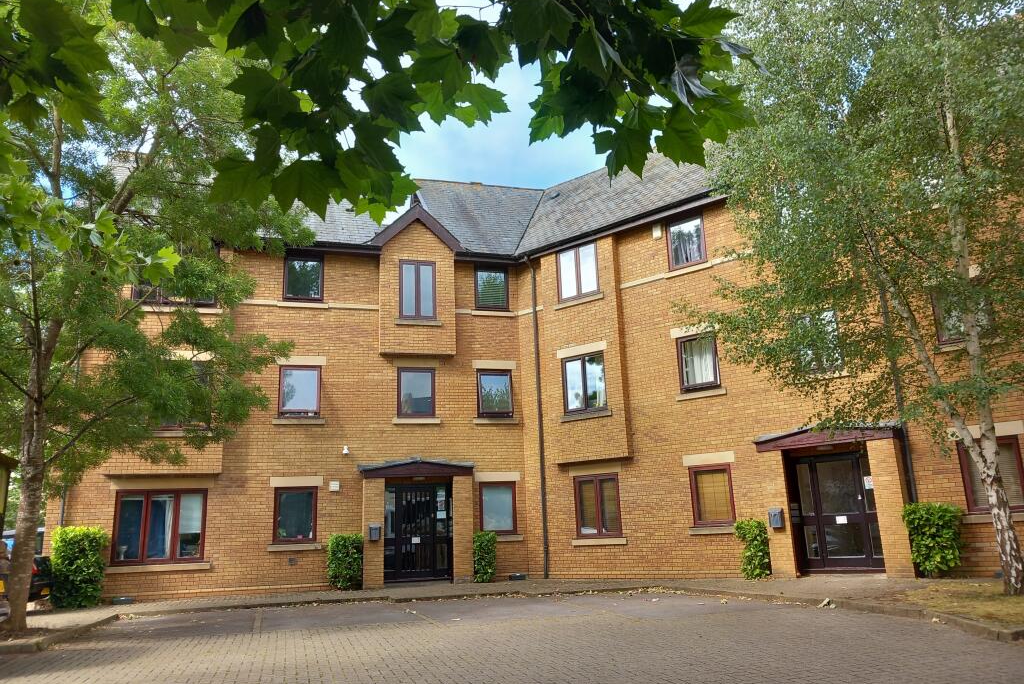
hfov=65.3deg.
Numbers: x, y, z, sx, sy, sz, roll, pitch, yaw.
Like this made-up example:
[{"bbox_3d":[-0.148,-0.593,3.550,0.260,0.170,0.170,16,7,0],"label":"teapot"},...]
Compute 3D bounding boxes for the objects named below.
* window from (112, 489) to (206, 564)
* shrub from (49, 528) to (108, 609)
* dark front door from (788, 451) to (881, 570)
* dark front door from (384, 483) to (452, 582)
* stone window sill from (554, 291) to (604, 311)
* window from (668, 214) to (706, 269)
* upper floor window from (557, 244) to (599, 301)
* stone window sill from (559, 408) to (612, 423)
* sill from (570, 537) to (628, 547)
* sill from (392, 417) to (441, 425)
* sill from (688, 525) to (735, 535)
[{"bbox_3d":[-7.275,3.819,16.552,1.770,1.486,0.110,2,-14,-17],"label":"window"},{"bbox_3d":[-8.505,4.412,15.633,0.880,1.550,0.600,2,-15,-14],"label":"shrub"},{"bbox_3d":[5.808,3.004,14.105,1.460,2.060,0.130,-13,-18,38],"label":"dark front door"},{"bbox_3d":[-2.140,4.250,17.823,1.500,2.090,0.120,2,-15,-14],"label":"dark front door"},{"bbox_3d":[1.575,-0.908,18.272,1.353,0.132,0.160,-13,-18,38],"label":"stone window sill"},{"bbox_3d":[3.756,-2.168,17.219,0.905,1.145,0.110,-13,-17,39],"label":"window"},{"bbox_3d":[1.542,-1.649,18.729,1.185,1.295,0.110,-13,-17,39],"label":"upper floor window"},{"bbox_3d":[1.683,1.649,17.641,1.316,0.144,0.150,-13,-18,36],"label":"stone window sill"},{"bbox_3d":[1.907,4.283,17.112,1.380,0.136,0.160,-13,-18,38],"label":"sill"},{"bbox_3d":[-2.199,1.845,18.415,1.095,0.135,0.160,2,-15,-15],"label":"sill"},{"bbox_3d":[3.976,3.655,15.481,1.090,0.136,0.160,-13,-18,38],"label":"sill"}]

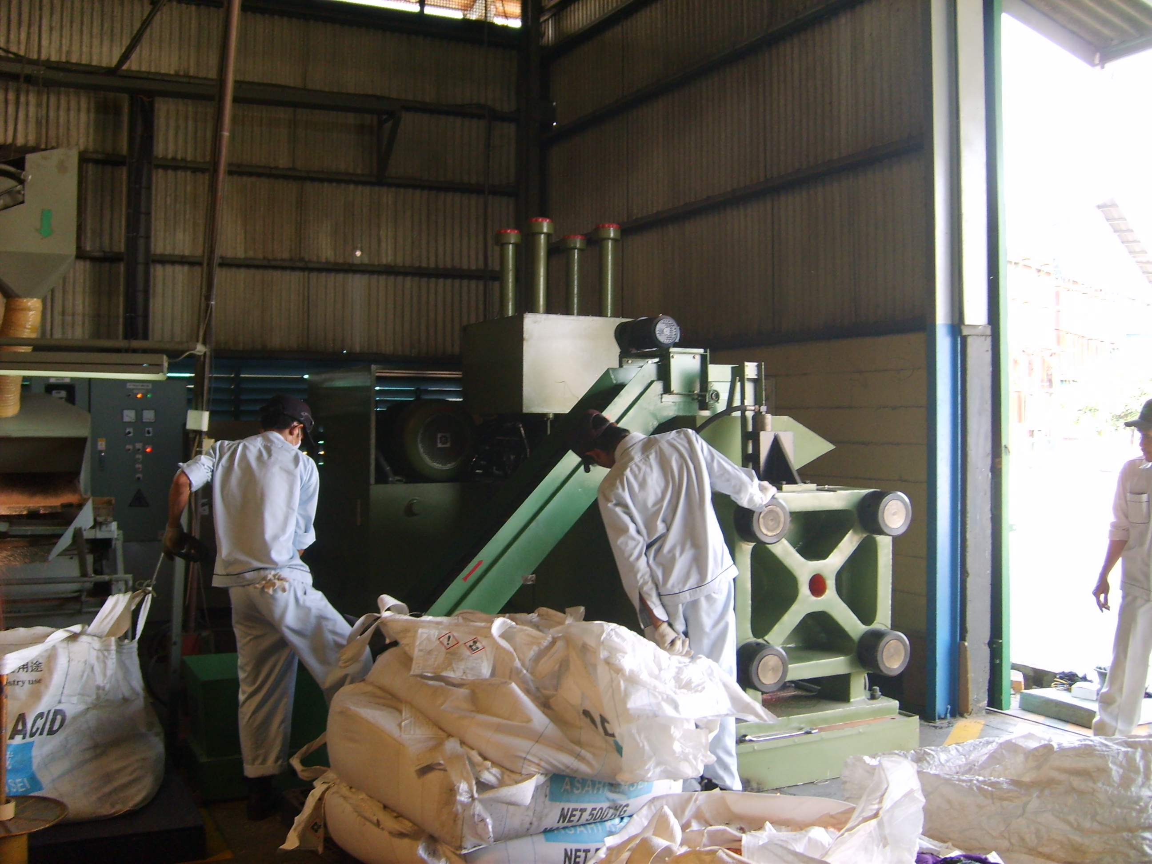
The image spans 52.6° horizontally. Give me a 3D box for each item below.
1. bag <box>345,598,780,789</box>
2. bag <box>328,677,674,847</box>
[{"bbox_3d":[-0.065,0.853,4.034,1.000,0.410,0.920,-1,1,-36],"label":"bag"},{"bbox_3d":[-0.244,1.059,4.057,0.920,0.340,0.900,-1,1,-36],"label":"bag"}]

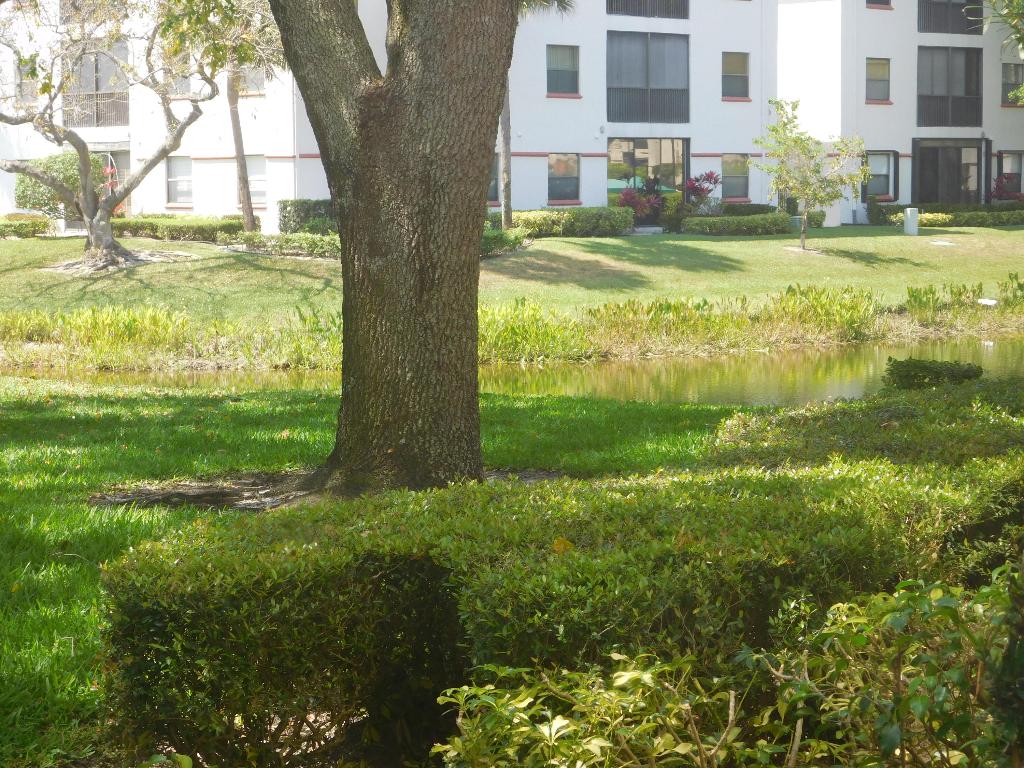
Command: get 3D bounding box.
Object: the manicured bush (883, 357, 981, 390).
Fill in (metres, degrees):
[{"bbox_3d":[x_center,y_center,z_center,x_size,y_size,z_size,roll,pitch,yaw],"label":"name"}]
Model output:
[{"bbox_3d":[3.646,-0.073,20.500,0.885,0.245,0.380,-5,7,-41],"label":"manicured bush"}]

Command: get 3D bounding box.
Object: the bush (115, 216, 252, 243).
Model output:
[{"bbox_3d":[-7.955,-3.686,57.000,1.200,0.581,4.673,-5,7,-41],"label":"bush"}]

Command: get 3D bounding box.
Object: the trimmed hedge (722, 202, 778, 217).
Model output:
[{"bbox_3d":[6.371,-4.521,64.000,1.583,0.667,0.800,-5,7,-41],"label":"trimmed hedge"}]

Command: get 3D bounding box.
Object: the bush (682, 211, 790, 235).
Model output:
[{"bbox_3d":[5.894,-4.205,62.000,2.934,0.573,1.100,-5,7,-41],"label":"bush"}]

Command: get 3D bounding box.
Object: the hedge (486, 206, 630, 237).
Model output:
[{"bbox_3d":[1.199,-3.984,58.400,3.909,0.677,1.200,-5,7,-41],"label":"hedge"}]

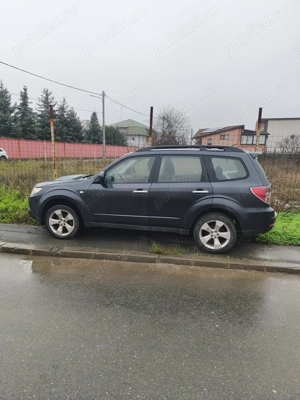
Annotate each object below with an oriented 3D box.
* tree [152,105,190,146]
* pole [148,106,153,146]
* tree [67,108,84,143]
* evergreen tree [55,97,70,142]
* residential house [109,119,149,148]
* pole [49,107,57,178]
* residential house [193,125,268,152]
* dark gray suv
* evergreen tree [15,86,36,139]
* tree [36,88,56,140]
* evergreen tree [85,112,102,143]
[{"bbox_3d":[3.446,-10.904,44.779,6.400,9.276,6.400,1,10,0],"label":"tree"},{"bbox_3d":[0.022,-1.227,7.808,0.085,2.870,0.085,1,10,0],"label":"pole"},{"bbox_3d":[-12.219,-10.574,43.381,3.200,8.352,3.200,1,10,0],"label":"tree"},{"bbox_3d":[-12.976,-10.604,40.334,3.200,9.419,3.200,1,10,0],"label":"evergreen tree"},{"bbox_3d":[-5.024,-14.650,64.464,10.500,9.631,10.000,4,10,14],"label":"residential house"},{"bbox_3d":[-2.896,-1.329,7.983,0.085,2.870,0.085,1,10,0],"label":"pole"},{"bbox_3d":[13.850,-9.459,46.002,12.000,6.451,9.000,3,10,9],"label":"residential house"},{"bbox_3d":[-0.022,-0.173,5.159,4.560,1.690,1.830,3,10,10],"label":"dark gray suv"},{"bbox_3d":[-15.631,-9.531,33.934,3.500,9.374,3.500,1,10,0],"label":"evergreen tree"},{"bbox_3d":[-14.327,-10.360,37.337,3.400,9.903,3.400,1,10,0],"label":"tree"},{"bbox_3d":[-10.110,-11.341,47.806,3.400,8.444,3.400,1,10,0],"label":"evergreen tree"}]

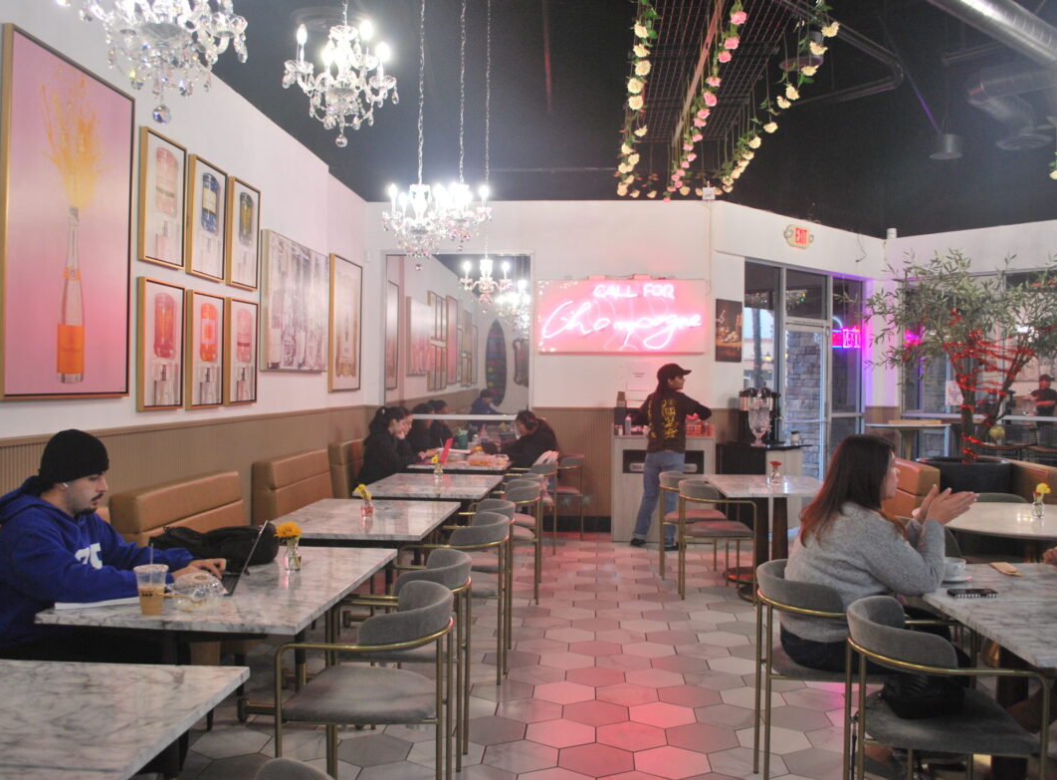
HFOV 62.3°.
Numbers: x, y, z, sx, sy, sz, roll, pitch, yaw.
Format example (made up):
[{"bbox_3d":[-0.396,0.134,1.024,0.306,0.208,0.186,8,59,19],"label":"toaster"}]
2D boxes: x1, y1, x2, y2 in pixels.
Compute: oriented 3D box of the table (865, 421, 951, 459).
[{"bbox_3d":[3.997,0.904,9.205,0.850,1.063,0.850,0,1,4],"label":"table"}]

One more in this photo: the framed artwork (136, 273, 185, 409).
[{"bbox_3d":[-1.898,-0.224,4.524,0.040,0.660,0.410,0,1,4],"label":"framed artwork"}]

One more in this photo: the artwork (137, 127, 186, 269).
[{"bbox_3d":[-1.891,-0.975,4.530,0.040,0.660,0.410,0,1,4],"label":"artwork"}]

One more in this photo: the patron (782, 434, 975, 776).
[{"bbox_3d":[1.197,0.773,3.041,0.670,1.240,0.480,0,0,-8],"label":"patron"}]

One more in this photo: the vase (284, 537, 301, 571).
[{"bbox_3d":[-0.820,0.569,3.047,0.054,0.108,0.054,0,0,4],"label":"vase"}]

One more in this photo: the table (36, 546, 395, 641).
[{"bbox_3d":[-0.930,0.988,2.879,0.770,0.752,1.220,0,0,4],"label":"table"}]

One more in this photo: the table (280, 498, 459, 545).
[{"bbox_3d":[-0.810,0.997,4.362,0.780,0.750,1.160,1,0,4],"label":"table"}]

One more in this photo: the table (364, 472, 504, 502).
[{"bbox_3d":[-0.621,0.991,5.761,0.780,0.750,1.160,1,0,4],"label":"table"}]

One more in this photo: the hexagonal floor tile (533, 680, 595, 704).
[{"bbox_3d":[0.169,1.412,4.061,0.288,0.010,0.317,0,0,4],"label":"hexagonal floor tile"}]

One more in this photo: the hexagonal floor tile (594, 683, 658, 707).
[{"bbox_3d":[0.451,1.399,3.999,0.285,0.010,0.315,1,0,4],"label":"hexagonal floor tile"}]

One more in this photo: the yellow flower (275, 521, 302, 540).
[{"bbox_3d":[-0.882,0.517,3.220,0.092,0.066,0.090,0,0,4],"label":"yellow flower"}]

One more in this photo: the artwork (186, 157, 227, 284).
[{"bbox_3d":[-1.718,-0.901,4.685,0.040,0.620,0.410,1,0,4],"label":"artwork"}]

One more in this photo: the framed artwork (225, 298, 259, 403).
[{"bbox_3d":[-1.697,-0.222,5.176,0.040,0.620,0.410,1,0,4],"label":"framed artwork"}]

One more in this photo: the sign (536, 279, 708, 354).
[{"bbox_3d":[0.919,-0.725,8.661,1.670,0.740,0.080,0,0,4],"label":"sign"}]

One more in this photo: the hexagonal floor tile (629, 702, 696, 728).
[{"bbox_3d":[0.574,1.399,3.752,0.285,0.010,0.315,1,0,4],"label":"hexagonal floor tile"}]

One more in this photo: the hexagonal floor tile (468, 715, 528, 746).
[{"bbox_3d":[-0.161,1.460,3.736,0.297,0.010,0.325,0,1,4],"label":"hexagonal floor tile"}]

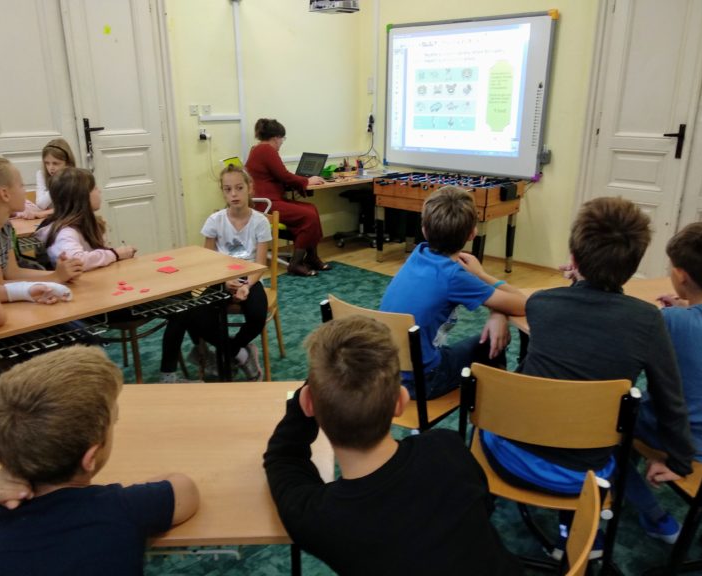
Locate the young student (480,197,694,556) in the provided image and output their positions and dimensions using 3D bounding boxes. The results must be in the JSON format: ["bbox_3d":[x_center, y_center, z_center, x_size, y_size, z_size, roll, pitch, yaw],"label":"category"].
[{"bbox_3d":[0.623,0.322,1.651,0.500,1.160,0.630,7,19,18],"label":"young student"}]

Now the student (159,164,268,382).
[{"bbox_3d":[-0.635,-0.037,2.838,0.470,1.090,0.590,2,18,5],"label":"student"}]

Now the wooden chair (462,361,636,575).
[{"bbox_3d":[0.511,0.517,1.662,0.420,0.780,0.500,5,18,13],"label":"wooden chair"}]

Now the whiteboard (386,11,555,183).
[{"bbox_3d":[1.000,-1.728,5.242,1.690,1.300,0.070,15,23,38],"label":"whiteboard"}]

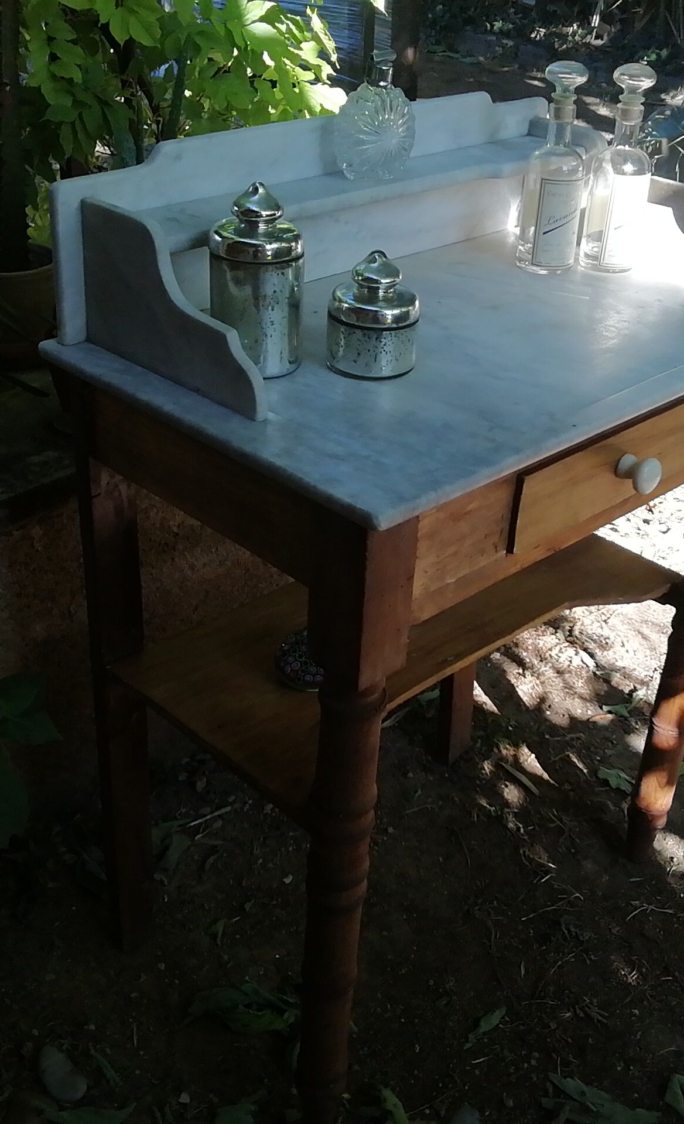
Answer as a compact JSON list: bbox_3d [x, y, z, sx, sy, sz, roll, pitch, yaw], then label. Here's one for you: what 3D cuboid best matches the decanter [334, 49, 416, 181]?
[{"bbox_3d":[0.038,-0.463,1.254,0.079,0.121,0.068,-25,42,-38],"label":"decanter"}]

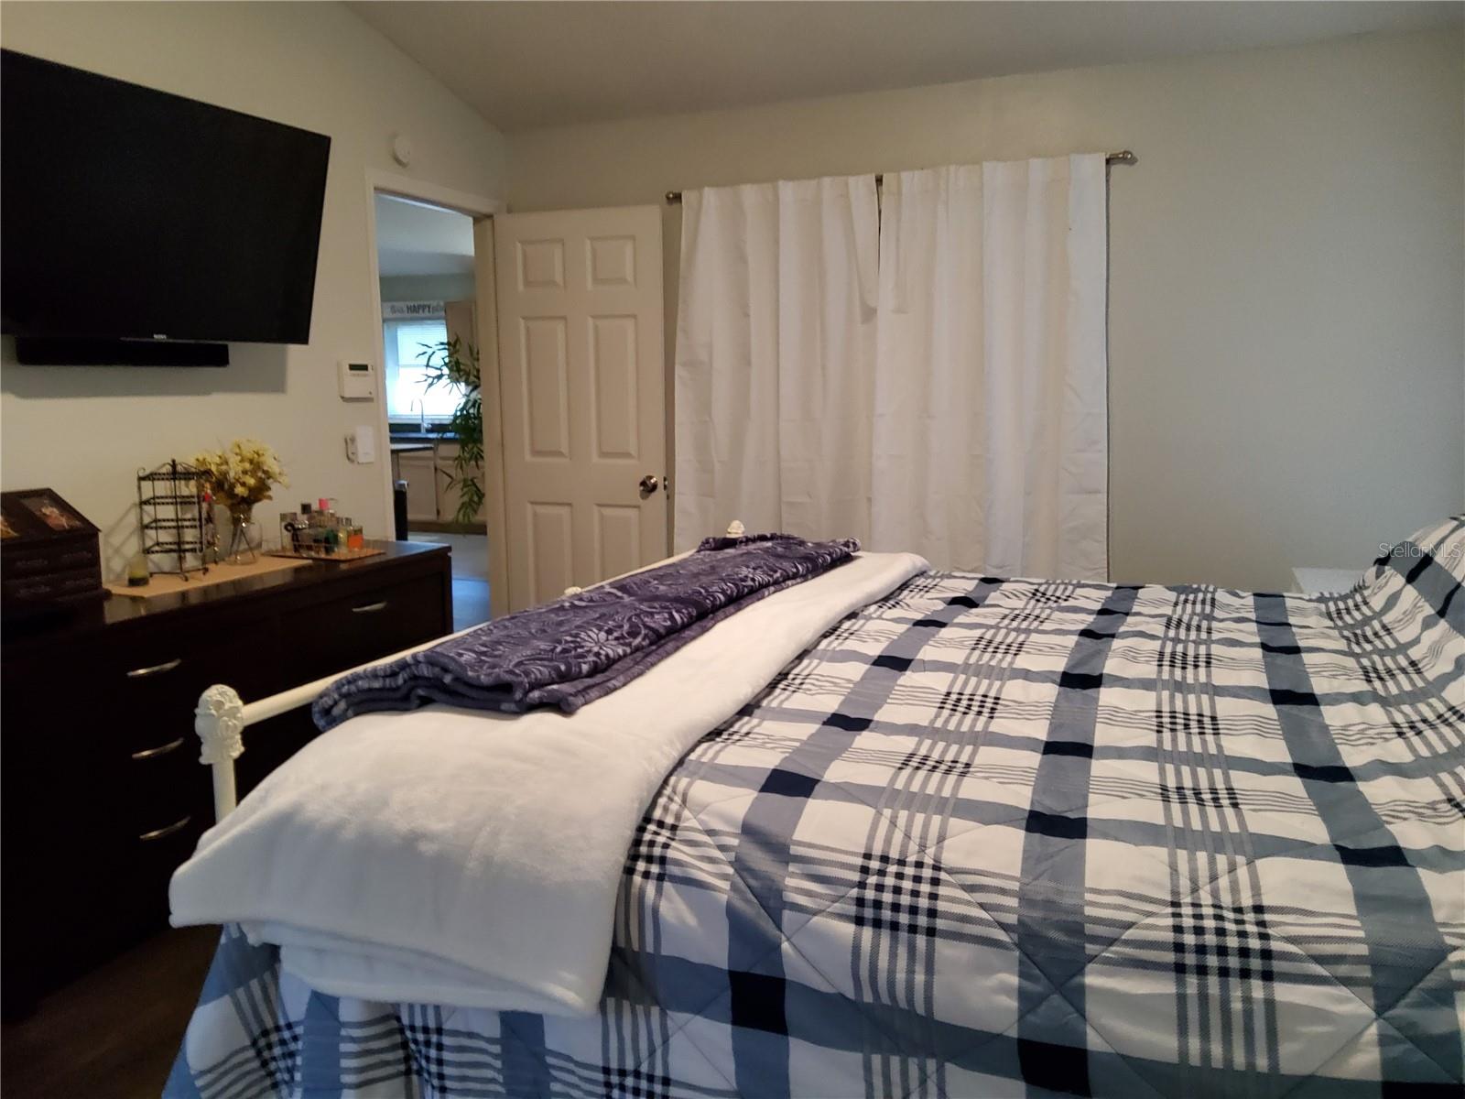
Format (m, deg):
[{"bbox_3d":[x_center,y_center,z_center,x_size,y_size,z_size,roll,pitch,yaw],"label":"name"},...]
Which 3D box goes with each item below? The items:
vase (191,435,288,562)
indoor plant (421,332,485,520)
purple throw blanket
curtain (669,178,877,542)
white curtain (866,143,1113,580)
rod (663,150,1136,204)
[{"bbox_3d":[-1.492,-0.155,3.373,0.260,0.390,0.270,3,10,24],"label":"vase"},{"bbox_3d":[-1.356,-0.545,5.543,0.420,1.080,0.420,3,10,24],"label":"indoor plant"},{"bbox_3d":[-0.178,0.137,2.630,0.490,0.140,1.690,3,10,24],"label":"purple throw blanket"},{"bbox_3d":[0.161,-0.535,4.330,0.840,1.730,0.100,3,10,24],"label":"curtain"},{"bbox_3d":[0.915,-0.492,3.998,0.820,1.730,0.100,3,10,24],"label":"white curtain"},{"bbox_3d":[0.538,-1.361,4.037,1.780,0.050,0.080,3,10,24],"label":"rod"}]

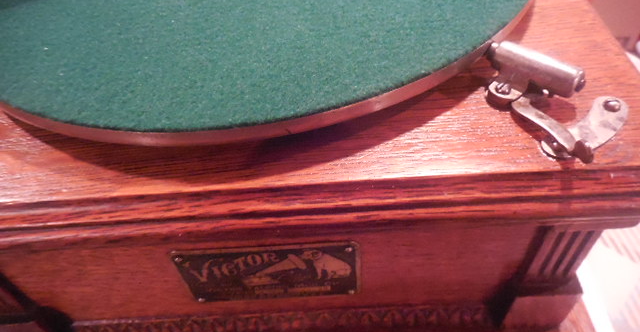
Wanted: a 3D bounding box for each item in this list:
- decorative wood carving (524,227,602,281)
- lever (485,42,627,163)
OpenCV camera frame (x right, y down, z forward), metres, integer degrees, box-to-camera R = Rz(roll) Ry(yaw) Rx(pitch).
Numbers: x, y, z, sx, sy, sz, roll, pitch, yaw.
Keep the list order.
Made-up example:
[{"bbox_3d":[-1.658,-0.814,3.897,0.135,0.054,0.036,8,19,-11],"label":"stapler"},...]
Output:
[{"bbox_3d":[0.099,0.029,0.192,0.021,0.042,0.014,-4,48,3],"label":"decorative wood carving"},{"bbox_3d":[0.080,-0.025,0.145,0.034,0.020,0.045,-22,50,-13],"label":"lever"}]

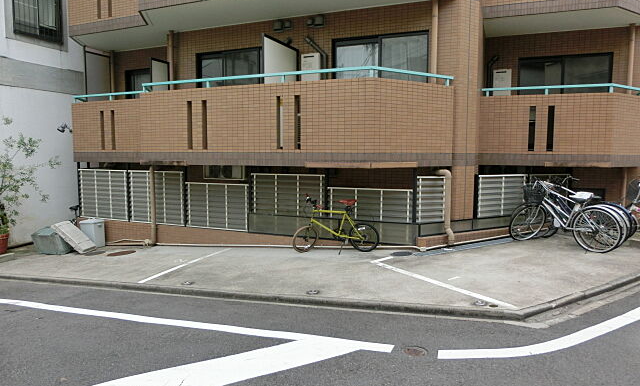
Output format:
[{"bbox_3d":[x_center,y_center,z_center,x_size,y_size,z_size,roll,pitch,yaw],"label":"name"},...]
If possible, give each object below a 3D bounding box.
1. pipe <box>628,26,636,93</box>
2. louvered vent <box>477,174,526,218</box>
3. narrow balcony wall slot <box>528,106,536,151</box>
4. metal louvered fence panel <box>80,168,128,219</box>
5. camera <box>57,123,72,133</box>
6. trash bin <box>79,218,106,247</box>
[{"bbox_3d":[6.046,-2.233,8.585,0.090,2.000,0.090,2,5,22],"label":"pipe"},{"bbox_3d":[3.182,0.037,7.765,1.323,0.726,0.070,-3,6,-30],"label":"louvered vent"},{"bbox_3d":[3.887,-1.173,8.134,0.105,0.815,0.120,2,5,22],"label":"narrow balcony wall slot"},{"bbox_3d":[-4.574,0.050,9.371,1.374,1.048,0.090,2,5,23],"label":"metal louvered fence panel"},{"bbox_3d":[-5.580,-1.409,9.690,0.320,0.200,0.200,2,5,23],"label":"camera"},{"bbox_3d":[-4.787,0.856,9.399,0.430,0.540,0.270,2,5,23],"label":"trash bin"}]

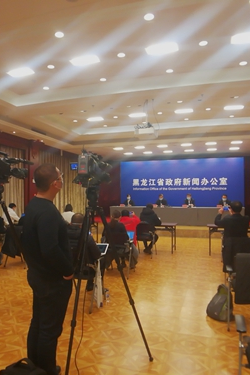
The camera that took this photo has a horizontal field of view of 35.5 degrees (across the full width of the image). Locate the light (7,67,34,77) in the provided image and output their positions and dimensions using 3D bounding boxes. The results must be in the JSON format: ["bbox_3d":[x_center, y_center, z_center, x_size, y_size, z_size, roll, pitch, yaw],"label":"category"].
[{"bbox_3d":[-2.124,-2.342,7.951,0.550,0.060,0.360,-2,-1,14],"label":"light"}]

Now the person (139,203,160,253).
[{"bbox_3d":[0.646,1.078,9.876,0.540,1.300,0.800,-2,-2,22],"label":"person"}]

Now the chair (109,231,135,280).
[{"bbox_3d":[-0.066,1.257,7.351,0.570,0.850,0.570,-2,-1,13],"label":"chair"}]

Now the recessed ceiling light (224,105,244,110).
[{"bbox_3d":[3.255,-2.366,11.593,0.560,0.060,0.380,-2,-1,14],"label":"recessed ceiling light"}]

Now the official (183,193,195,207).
[{"bbox_3d":[2.742,0.918,16.581,0.520,1.300,0.750,-2,-1,14],"label":"official"}]

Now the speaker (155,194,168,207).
[{"bbox_3d":[1.486,0.893,15.735,0.520,1.240,0.700,0,-1,14],"label":"speaker"}]

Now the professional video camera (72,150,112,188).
[{"bbox_3d":[-0.292,-0.168,3.505,0.250,0.310,0.530,-2,-1,16],"label":"professional video camera"}]

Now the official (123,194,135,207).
[{"bbox_3d":[0.185,0.898,15.985,0.520,1.240,0.700,0,-1,14],"label":"official"}]

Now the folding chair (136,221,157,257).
[{"bbox_3d":[0.530,1.272,9.576,0.500,0.830,0.560,0,-1,14],"label":"folding chair"}]

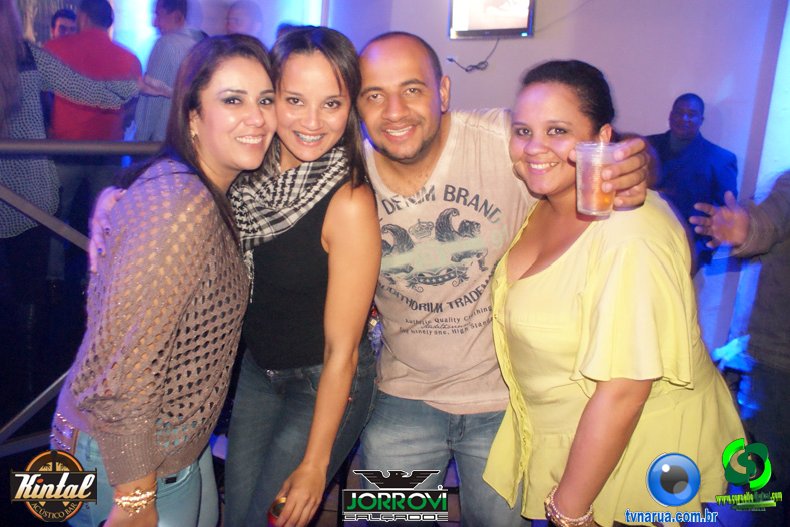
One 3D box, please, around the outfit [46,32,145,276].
[{"bbox_3d":[-1.698,-0.579,3.321,0.520,1.400,0.340,-4,15,-23],"label":"outfit"}]

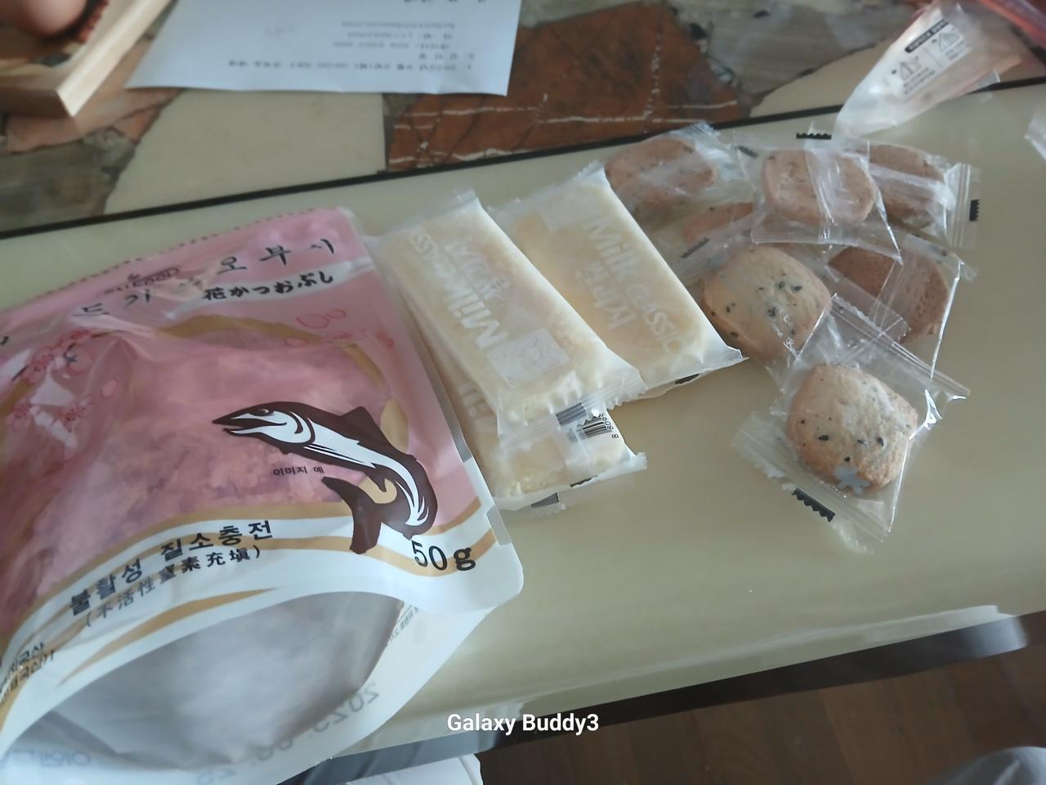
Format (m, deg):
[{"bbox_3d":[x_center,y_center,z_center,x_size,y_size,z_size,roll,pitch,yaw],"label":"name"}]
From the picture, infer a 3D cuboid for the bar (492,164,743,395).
[{"bbox_3d":[0.035,-0.050,0.334,0.057,0.017,0.125,-20,57,-12],"label":"bar"}]

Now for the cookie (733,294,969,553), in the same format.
[{"bbox_3d":[0.125,0.006,0.294,0.062,0.015,0.078,34,63,22],"label":"cookie"}]

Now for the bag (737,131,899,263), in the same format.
[{"bbox_3d":[0.131,-0.091,0.354,0.063,0.016,0.075,3,55,3],"label":"bag"}]

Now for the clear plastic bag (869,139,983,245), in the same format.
[{"bbox_3d":[0.172,-0.093,0.361,0.074,0.015,0.059,17,58,13],"label":"clear plastic bag"}]

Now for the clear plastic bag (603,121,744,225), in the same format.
[{"bbox_3d":[0.064,-0.104,0.371,0.072,0.015,0.058,-24,58,-14],"label":"clear plastic bag"}]

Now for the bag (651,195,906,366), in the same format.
[{"bbox_3d":[0.103,-0.042,0.321,0.065,0.021,0.082,-34,62,-24],"label":"bag"}]

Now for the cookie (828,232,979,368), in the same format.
[{"bbox_3d":[0.151,-0.040,0.325,0.060,0.015,0.072,20,58,15],"label":"cookie"}]

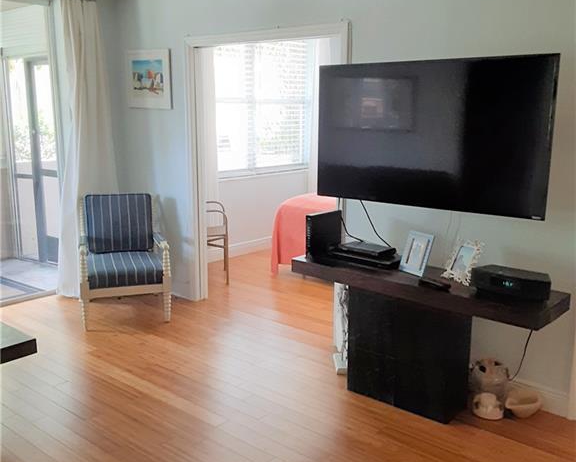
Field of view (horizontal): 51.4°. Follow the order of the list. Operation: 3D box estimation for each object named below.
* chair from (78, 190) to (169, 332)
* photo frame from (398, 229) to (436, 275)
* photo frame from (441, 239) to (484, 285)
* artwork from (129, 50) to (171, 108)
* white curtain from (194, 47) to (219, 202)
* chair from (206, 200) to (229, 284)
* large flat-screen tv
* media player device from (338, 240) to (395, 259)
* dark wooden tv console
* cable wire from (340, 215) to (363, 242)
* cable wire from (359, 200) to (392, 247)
[{"bbox_3d":[-1.286,0.208,4.645,0.650,0.900,0.710,-3,12,-17],"label":"chair"},{"bbox_3d":[0.711,0.126,3.279,0.030,0.233,0.168,16,0,-37],"label":"photo frame"},{"bbox_3d":[0.931,0.162,3.170,0.035,0.221,0.185,22,-2,-35],"label":"photo frame"},{"bbox_3d":[-1.137,-1.250,4.956,0.553,0.472,0.030,10,15,39],"label":"artwork"},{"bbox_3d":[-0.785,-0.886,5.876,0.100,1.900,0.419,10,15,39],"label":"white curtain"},{"bbox_3d":[-0.831,0.073,5.595,0.540,0.780,0.530,-2,12,-9],"label":"chair"},{"bbox_3d":[0.758,-0.539,3.373,1.429,0.807,0.060,10,15,39],"label":"large flat-screen tv"},{"bbox_3d":[0.464,0.118,3.528,0.260,0.038,0.172,10,15,39],"label":"media player device"},{"bbox_3d":[0.694,0.590,3.321,1.443,0.713,0.393,10,15,39],"label":"dark wooden tv console"},{"bbox_3d":[0.399,-0.015,3.719,0.175,0.148,0.040,10,15,39],"label":"cable wire"},{"bbox_3d":[0.536,-0.048,3.604,0.225,0.265,0.050,10,15,39],"label":"cable wire"}]

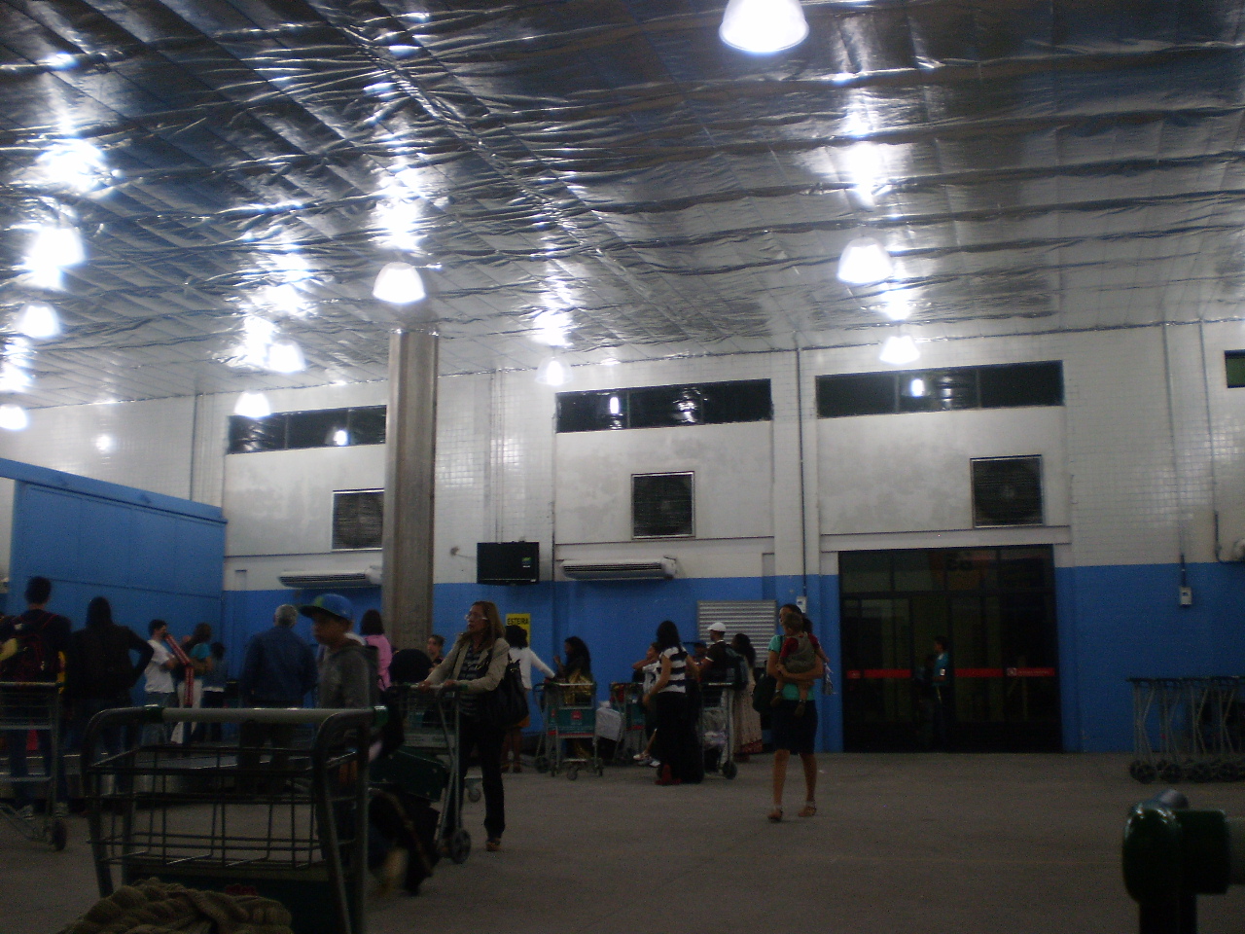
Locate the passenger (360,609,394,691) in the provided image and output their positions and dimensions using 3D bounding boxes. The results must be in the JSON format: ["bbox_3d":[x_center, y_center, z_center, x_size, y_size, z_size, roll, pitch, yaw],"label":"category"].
[{"bbox_3d":[-2.210,2.090,11.513,0.460,1.639,0.300,4,-10,-20],"label":"passenger"}]

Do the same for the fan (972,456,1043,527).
[{"bbox_3d":[5.679,0.364,19.103,1.000,1.060,0.220,-3,-10,16],"label":"fan"}]

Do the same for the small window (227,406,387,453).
[{"bbox_3d":[-5.324,-0.649,22.584,3.450,0.670,0.140,-3,-10,16],"label":"small window"}]

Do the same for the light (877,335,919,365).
[{"bbox_3d":[4.015,-1.697,18.751,0.540,0.420,0.540,0,-10,0],"label":"light"}]

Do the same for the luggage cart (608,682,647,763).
[{"bbox_3d":[0.211,3.179,16.086,0.580,1.040,0.880,4,-10,-26],"label":"luggage cart"}]

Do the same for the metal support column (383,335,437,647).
[{"bbox_3d":[-2.941,1.044,17.973,0.500,5.900,0.500,-3,-10,16],"label":"metal support column"}]

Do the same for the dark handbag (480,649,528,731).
[{"bbox_3d":[-0.739,1.356,7.900,0.350,0.490,0.170,7,-12,-36],"label":"dark handbag"}]

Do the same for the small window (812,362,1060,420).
[{"bbox_3d":[4.744,-1.152,19.536,3.610,0.670,0.120,-3,-10,17],"label":"small window"}]

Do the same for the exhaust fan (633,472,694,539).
[{"bbox_3d":[0.640,0.603,20.063,1.000,1.050,0.300,-3,-10,17],"label":"exhaust fan"}]

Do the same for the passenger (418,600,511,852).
[{"bbox_3d":[-0.941,1.586,7.973,0.600,1.531,0.480,9,-13,-44],"label":"passenger"}]

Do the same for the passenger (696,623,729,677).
[{"bbox_3d":[1.117,2.680,15.236,0.500,1.699,0.450,0,-9,0],"label":"passenger"}]

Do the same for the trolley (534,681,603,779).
[{"bbox_3d":[-0.514,2.780,13.757,0.580,1.030,0.930,1,-9,-6],"label":"trolley"}]

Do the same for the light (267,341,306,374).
[{"bbox_3d":[-4.769,-1.576,18.400,0.540,0.420,0.540,0,-10,0],"label":"light"}]

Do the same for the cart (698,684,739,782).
[{"bbox_3d":[0.762,2.777,13.745,0.580,1.030,0.930,-7,-12,37],"label":"cart"}]

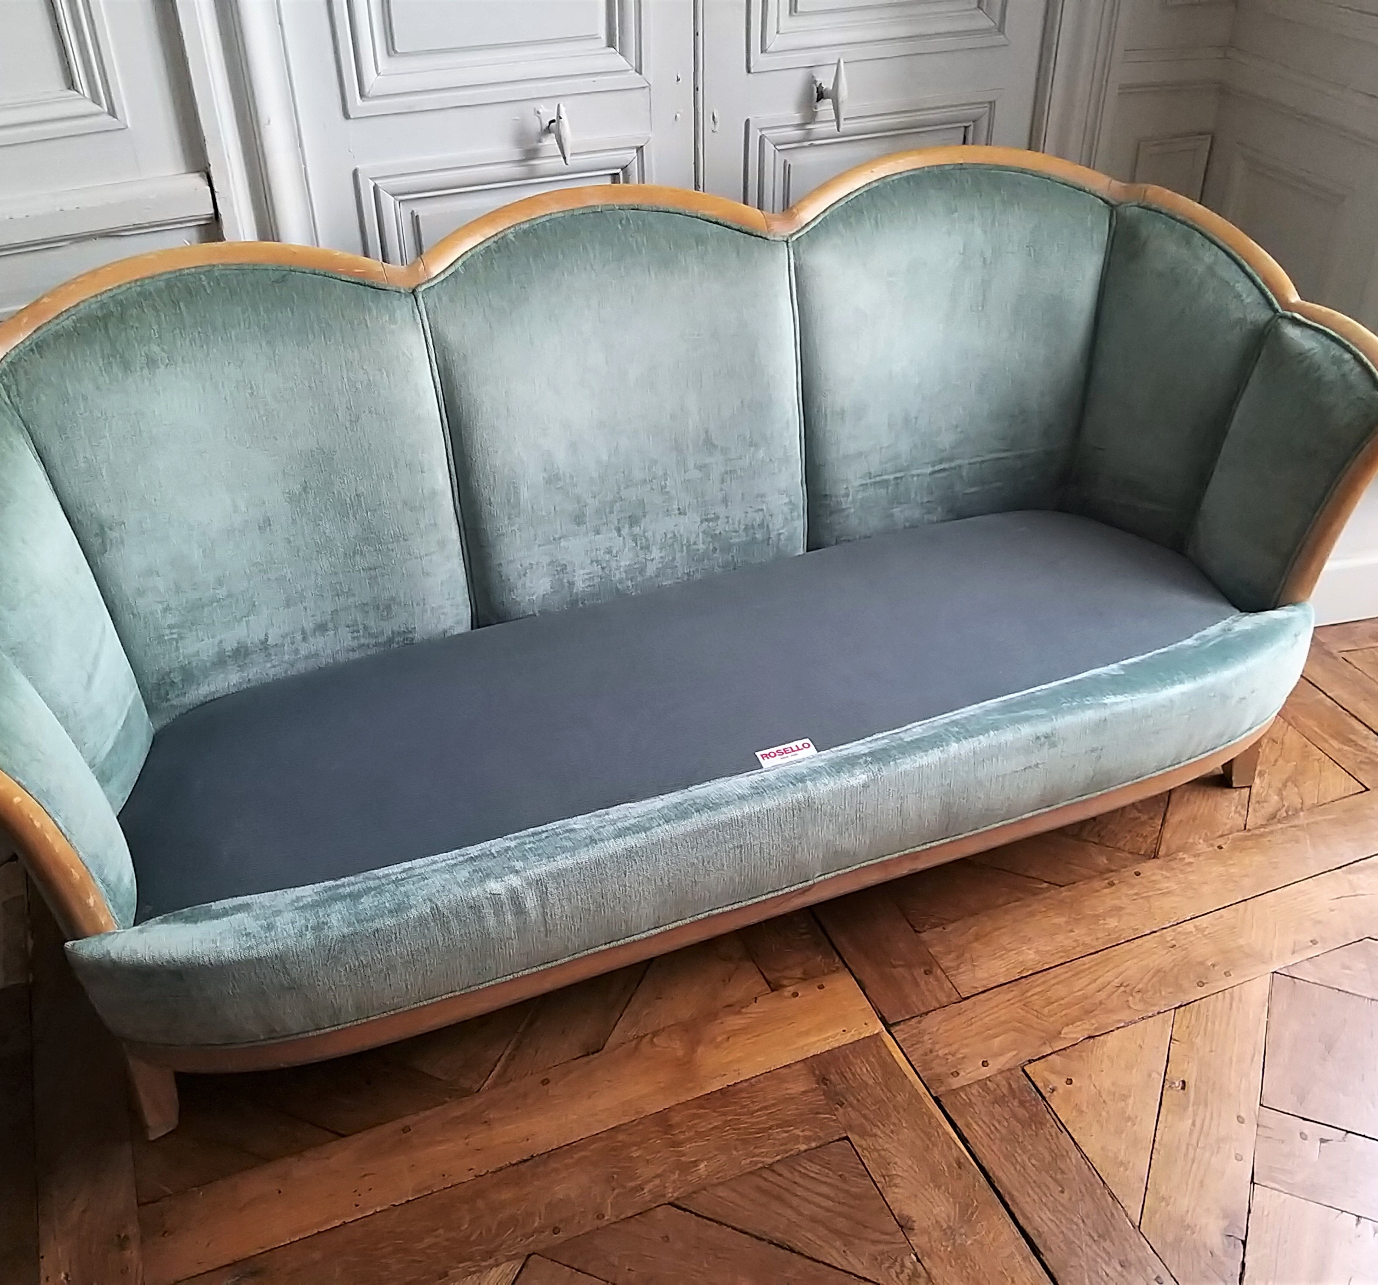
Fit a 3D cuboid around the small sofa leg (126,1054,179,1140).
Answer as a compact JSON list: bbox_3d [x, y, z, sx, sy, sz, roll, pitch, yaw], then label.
[{"bbox_3d":[-0.647,0.548,1.572,0.045,0.115,0.048,-14,39,-17],"label":"small sofa leg"}]

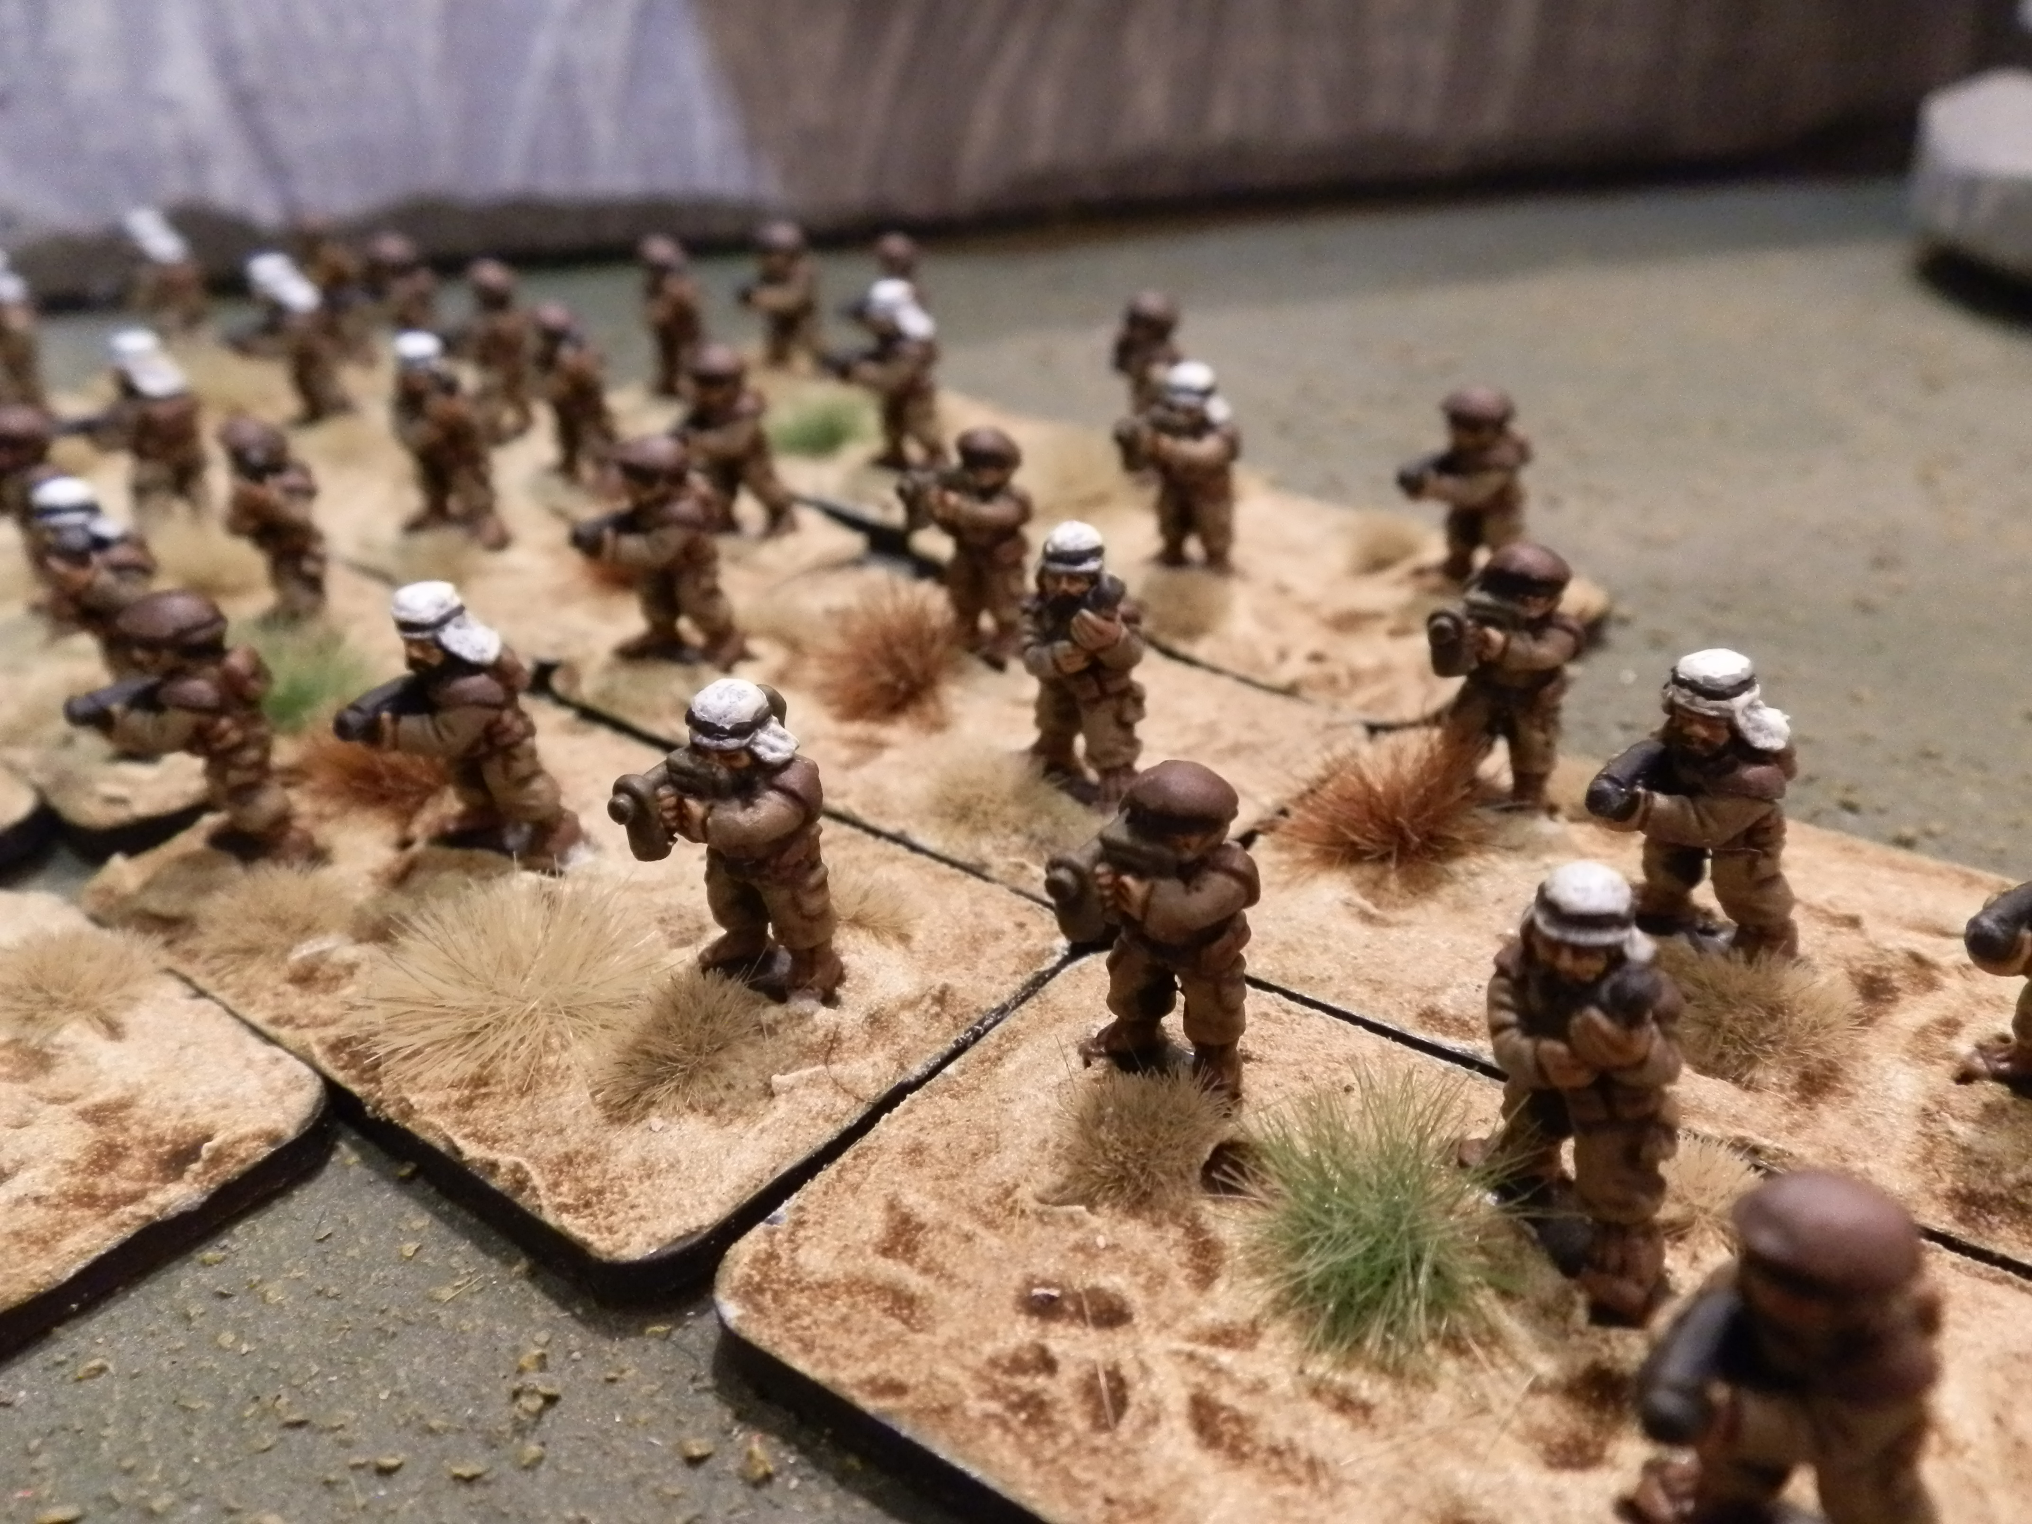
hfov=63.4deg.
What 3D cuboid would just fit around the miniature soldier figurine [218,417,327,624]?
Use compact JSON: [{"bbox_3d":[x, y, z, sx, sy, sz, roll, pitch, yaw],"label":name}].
[{"bbox_3d":[-0.056,-0.018,0.125,0.007,0.016,0.008,6,29,11],"label":"miniature soldier figurine"}]

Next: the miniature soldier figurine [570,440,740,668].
[{"bbox_3d":[-0.026,-0.015,0.118,0.011,0.016,0.009,-25,36,-38],"label":"miniature soldier figurine"}]

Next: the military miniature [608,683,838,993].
[{"bbox_3d":[-0.013,0.004,0.079,0.007,0.017,0.010,16,32,28],"label":"military miniature"}]

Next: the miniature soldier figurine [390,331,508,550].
[{"bbox_3d":[-0.046,-0.026,0.132,0.007,0.017,0.008,2,28,4],"label":"miniature soldier figurine"}]

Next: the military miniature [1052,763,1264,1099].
[{"bbox_3d":[0.006,0.008,0.073,0.008,0.017,0.010,20,34,33],"label":"military miniature"}]

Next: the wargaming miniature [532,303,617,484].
[{"bbox_3d":[-0.042,-0.035,0.158,0.009,0.017,0.008,4,28,9],"label":"wargaming miniature"}]

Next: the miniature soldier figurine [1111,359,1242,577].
[{"bbox_3d":[0.012,-0.022,0.128,0.007,0.017,0.009,20,34,33],"label":"miniature soldier figurine"}]

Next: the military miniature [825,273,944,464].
[{"bbox_3d":[-0.012,-0.035,0.150,0.011,0.017,0.007,-23,36,-36],"label":"military miniature"}]

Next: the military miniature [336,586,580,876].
[{"bbox_3d":[-0.031,-0.002,0.092,0.007,0.016,0.012,25,37,38],"label":"military miniature"}]

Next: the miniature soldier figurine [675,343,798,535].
[{"bbox_3d":[-0.025,-0.028,0.143,0.009,0.016,0.011,20,34,35],"label":"miniature soldier figurine"}]

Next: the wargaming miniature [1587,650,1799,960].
[{"bbox_3d":[0.034,0.003,0.083,0.011,0.016,0.009,-24,35,-36],"label":"wargaming miniature"}]

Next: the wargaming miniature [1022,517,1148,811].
[{"bbox_3d":[0.004,-0.005,0.096,0.007,0.017,0.008,2,28,4],"label":"wargaming miniature"}]

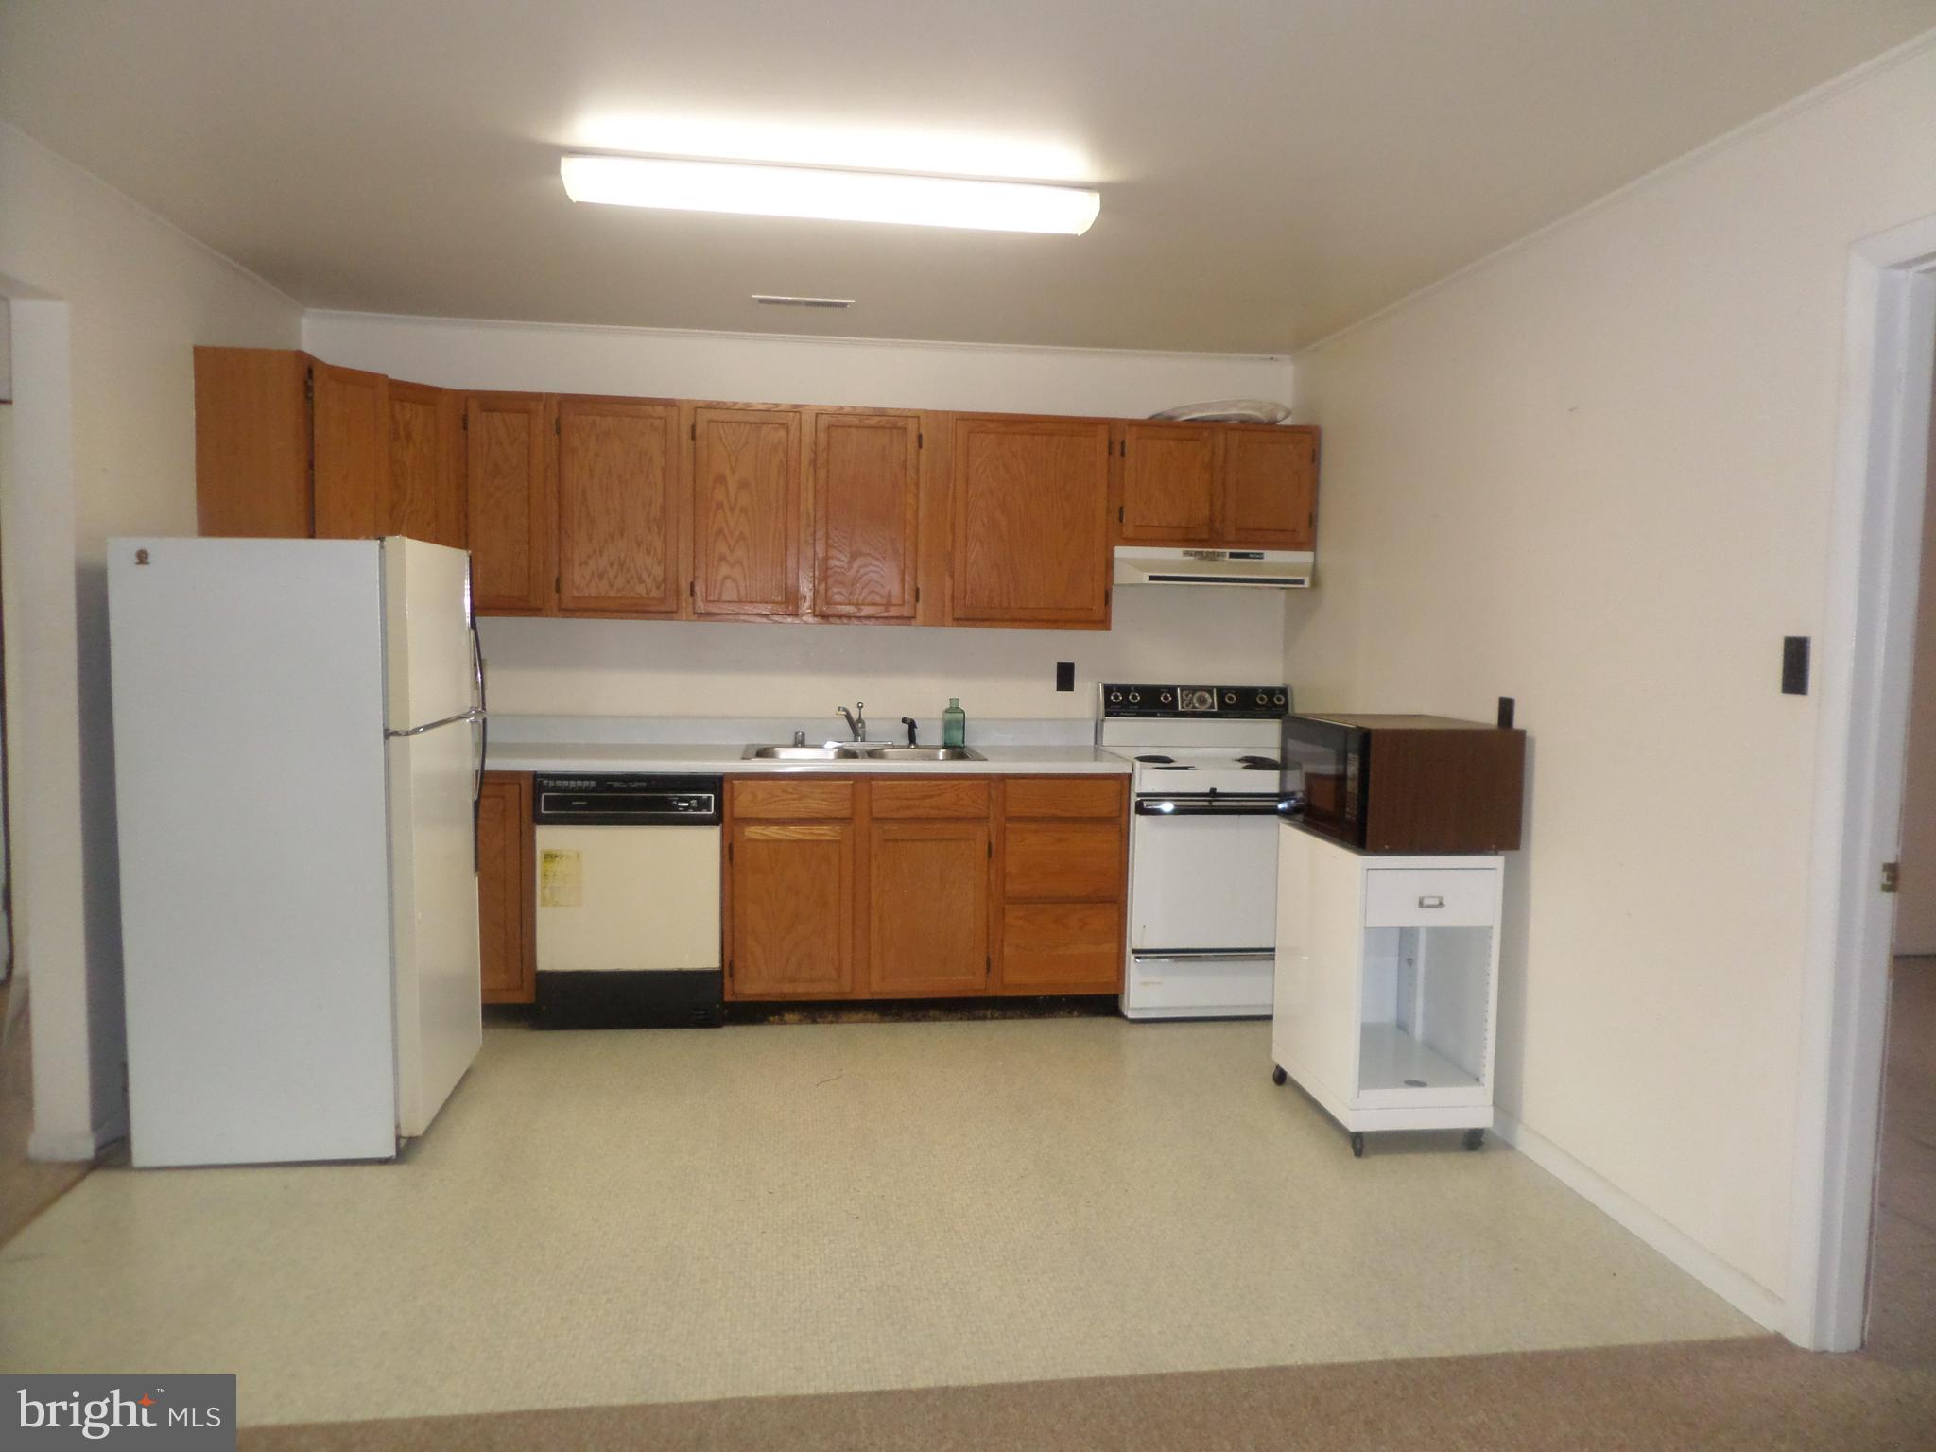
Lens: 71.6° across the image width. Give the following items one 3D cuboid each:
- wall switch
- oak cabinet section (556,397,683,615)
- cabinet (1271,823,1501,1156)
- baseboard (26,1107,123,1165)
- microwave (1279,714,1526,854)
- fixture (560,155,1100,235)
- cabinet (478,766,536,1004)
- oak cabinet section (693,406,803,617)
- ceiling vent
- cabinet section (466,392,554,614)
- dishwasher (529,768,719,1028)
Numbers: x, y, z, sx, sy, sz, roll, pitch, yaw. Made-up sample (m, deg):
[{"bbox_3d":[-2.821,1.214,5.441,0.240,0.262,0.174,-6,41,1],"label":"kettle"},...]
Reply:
[{"bbox_3d":[1.626,-0.118,2.641,0.012,0.115,0.070,0,4,-8],"label":"wall switch"},{"bbox_3d":[-1.221,-0.765,4.780,0.424,0.730,0.326,1,4,-8],"label":"oak cabinet section"},{"bbox_3d":[1.174,0.716,3.826,0.397,0.794,0.585,0,5,-8],"label":"cabinet"},{"bbox_3d":[-2.272,1.039,3.430,0.160,0.080,0.190,0,4,-8],"label":"baseboard"},{"bbox_3d":[1.192,0.151,3.758,0.435,0.325,0.600,1,4,-7],"label":"microwave"},{"bbox_3d":[-0.309,-1.261,3.182,1.233,0.083,0.240,0,5,-8],"label":"fixture"},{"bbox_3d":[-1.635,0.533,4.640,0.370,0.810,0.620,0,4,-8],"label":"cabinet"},{"bbox_3d":[-0.790,-0.754,4.841,0.370,0.721,0.326,1,4,-8],"label":"oak cabinet section"},{"bbox_3d":[-0.544,-1.398,4.443,0.335,0.018,0.140,0,4,-8],"label":"ceiling vent"},{"bbox_3d":[-1.579,-0.765,4.731,0.284,0.741,0.326,1,4,-8],"label":"cabinet section"},{"bbox_3d":[-1.152,0.567,4.702,0.604,0.870,0.610,0,4,-8],"label":"dishwasher"}]

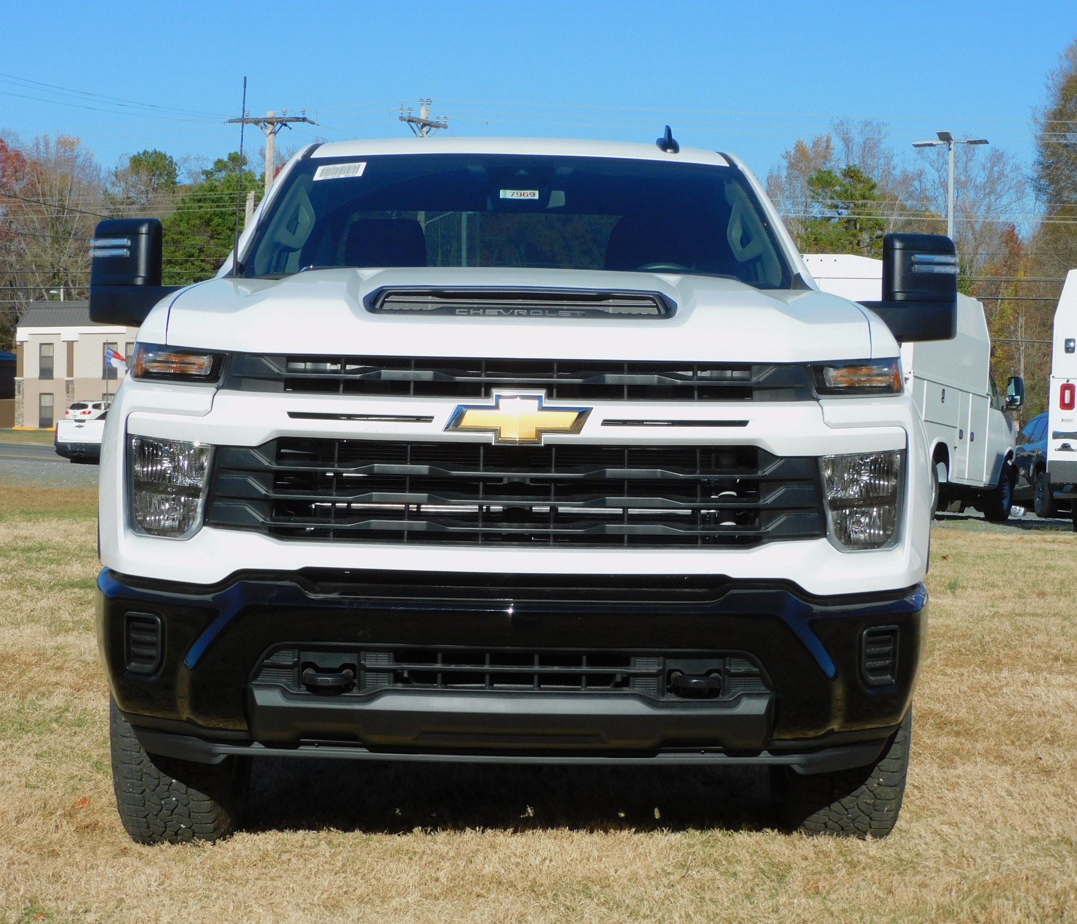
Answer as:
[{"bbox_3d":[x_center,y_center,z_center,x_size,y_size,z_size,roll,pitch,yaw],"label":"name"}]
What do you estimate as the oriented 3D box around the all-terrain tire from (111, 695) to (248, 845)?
[{"bbox_3d":[-0.940,0.600,6.120,0.280,0.850,0.850,1,2,0],"label":"all-terrain tire"}]

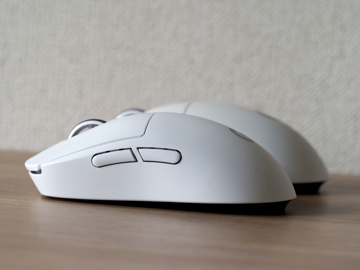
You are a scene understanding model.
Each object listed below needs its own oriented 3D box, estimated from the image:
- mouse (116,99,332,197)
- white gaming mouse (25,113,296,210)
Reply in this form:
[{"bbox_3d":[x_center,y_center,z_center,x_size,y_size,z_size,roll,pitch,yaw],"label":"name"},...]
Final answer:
[{"bbox_3d":[0.011,0.004,0.620,0.126,0.040,0.064,4,6,12],"label":"mouse"},{"bbox_3d":[-0.006,0.010,0.555,0.119,0.039,0.062,4,6,12],"label":"white gaming mouse"}]

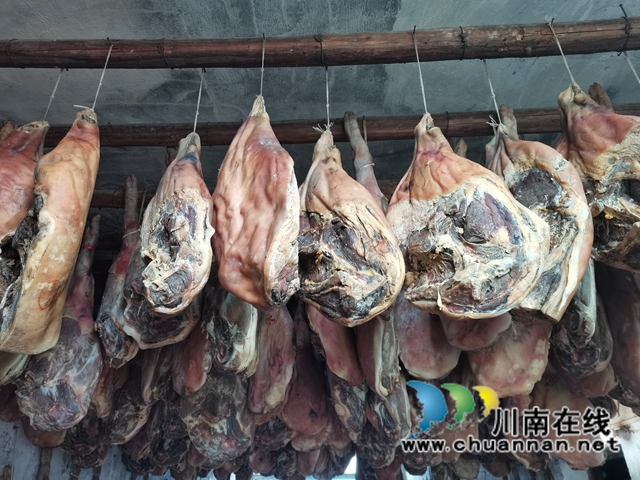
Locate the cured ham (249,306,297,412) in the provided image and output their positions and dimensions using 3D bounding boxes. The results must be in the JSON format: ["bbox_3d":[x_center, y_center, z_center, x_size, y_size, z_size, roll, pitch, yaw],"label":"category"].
[{"bbox_3d":[-0.172,0.261,1.881,0.170,0.800,0.240,-8,-29,13],"label":"cured ham"}]

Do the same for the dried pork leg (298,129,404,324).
[{"bbox_3d":[0.069,-0.065,1.225,0.280,0.580,0.200,-10,-29,12],"label":"dried pork leg"}]

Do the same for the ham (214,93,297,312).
[{"bbox_3d":[-0.156,-0.127,1.204,0.190,0.630,0.260,-10,-30,18],"label":"ham"}]

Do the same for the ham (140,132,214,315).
[{"bbox_3d":[-0.361,-0.068,1.241,0.200,0.550,0.190,-7,-29,14],"label":"ham"}]

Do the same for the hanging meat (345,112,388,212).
[{"bbox_3d":[0.179,-0.113,1.614,0.250,0.840,0.200,8,-33,-30],"label":"hanging meat"}]

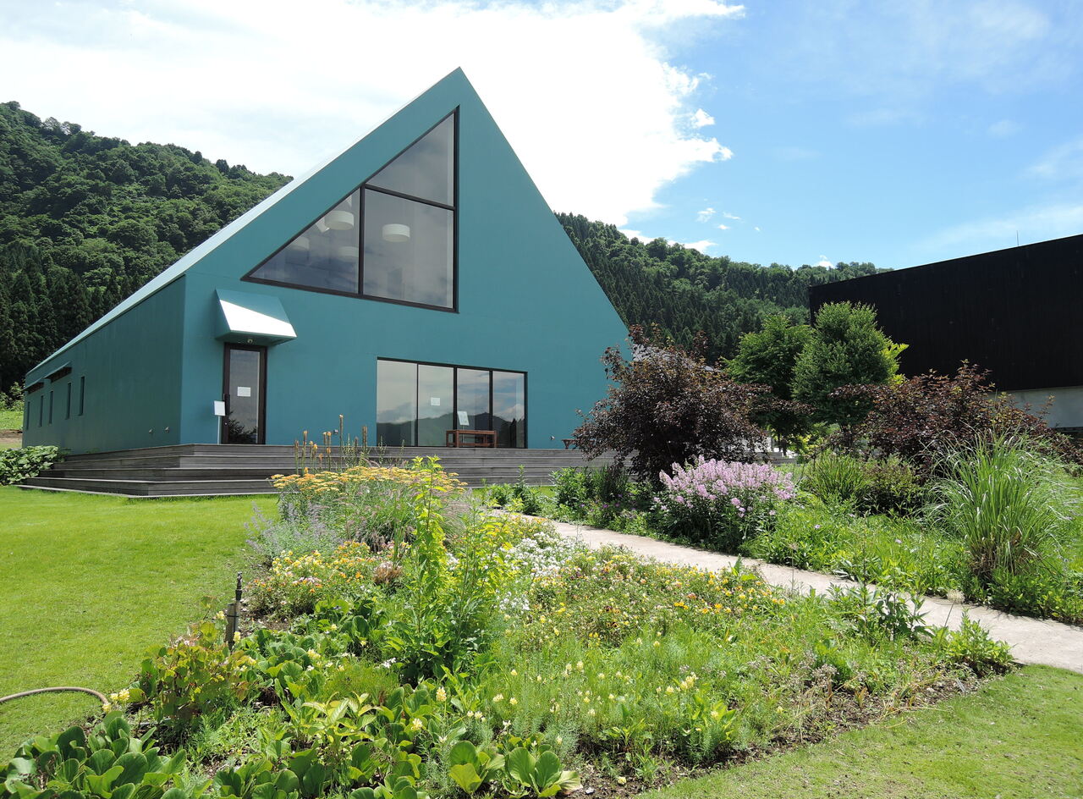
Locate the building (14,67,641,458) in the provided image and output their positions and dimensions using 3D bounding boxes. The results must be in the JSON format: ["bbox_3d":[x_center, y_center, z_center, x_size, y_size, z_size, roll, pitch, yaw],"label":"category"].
[{"bbox_3d":[-10.097,-3.438,31.133,15.628,11.886,22.874,4,-7,-42],"label":"building"}]

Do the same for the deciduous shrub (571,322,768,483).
[{"bbox_3d":[2.187,0.189,12.400,3.144,2.738,3.000,-2,-5,10],"label":"deciduous shrub"}]

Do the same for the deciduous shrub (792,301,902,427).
[{"bbox_3d":[8.554,-0.651,21.000,2.984,4.040,2.950,-3,-5,22],"label":"deciduous shrub"}]

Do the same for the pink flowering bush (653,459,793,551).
[{"bbox_3d":[2.049,1.159,8.400,1.526,0.992,1.300,-2,-5,13],"label":"pink flowering bush"}]

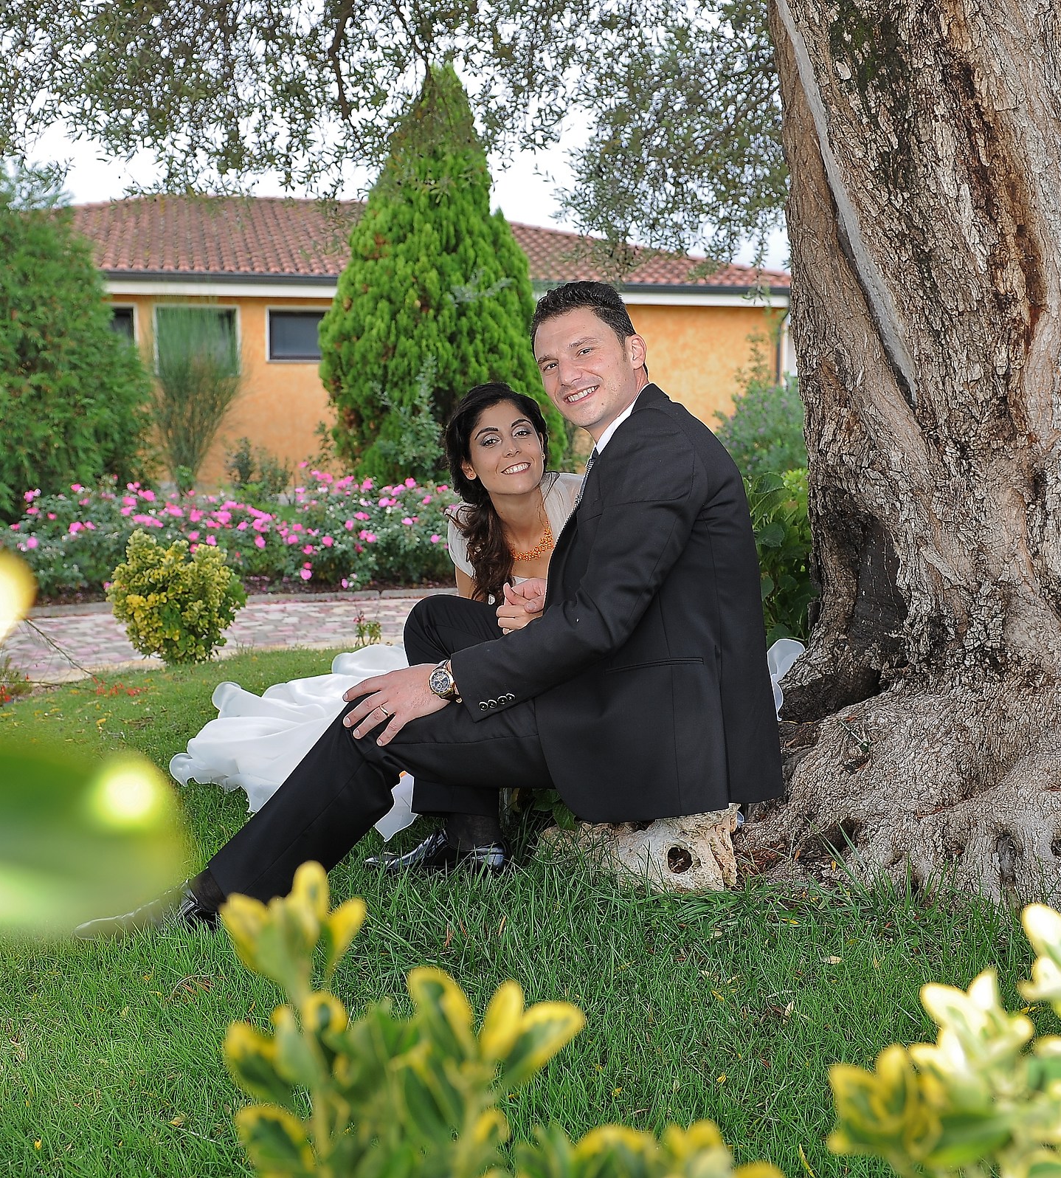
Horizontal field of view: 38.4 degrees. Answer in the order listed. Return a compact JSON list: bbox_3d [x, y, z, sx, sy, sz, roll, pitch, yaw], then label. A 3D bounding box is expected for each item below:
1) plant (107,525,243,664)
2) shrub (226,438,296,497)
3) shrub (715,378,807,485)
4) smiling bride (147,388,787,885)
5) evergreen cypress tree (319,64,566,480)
[{"bbox_3d":[-1.102,0.014,4.750,0.430,0.420,0.420,0,6,0],"label":"plant"},{"bbox_3d":[-2.752,-1.227,15.500,0.730,0.660,0.700,0,6,0],"label":"shrub"},{"bbox_3d":[1.594,-0.860,10.000,1.050,1.080,1.000,0,6,0],"label":"shrub"},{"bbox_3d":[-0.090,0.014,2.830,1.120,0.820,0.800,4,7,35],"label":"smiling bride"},{"bbox_3d":[-0.795,-2.780,14.200,2.200,4.050,2.200,0,6,0],"label":"evergreen cypress tree"}]

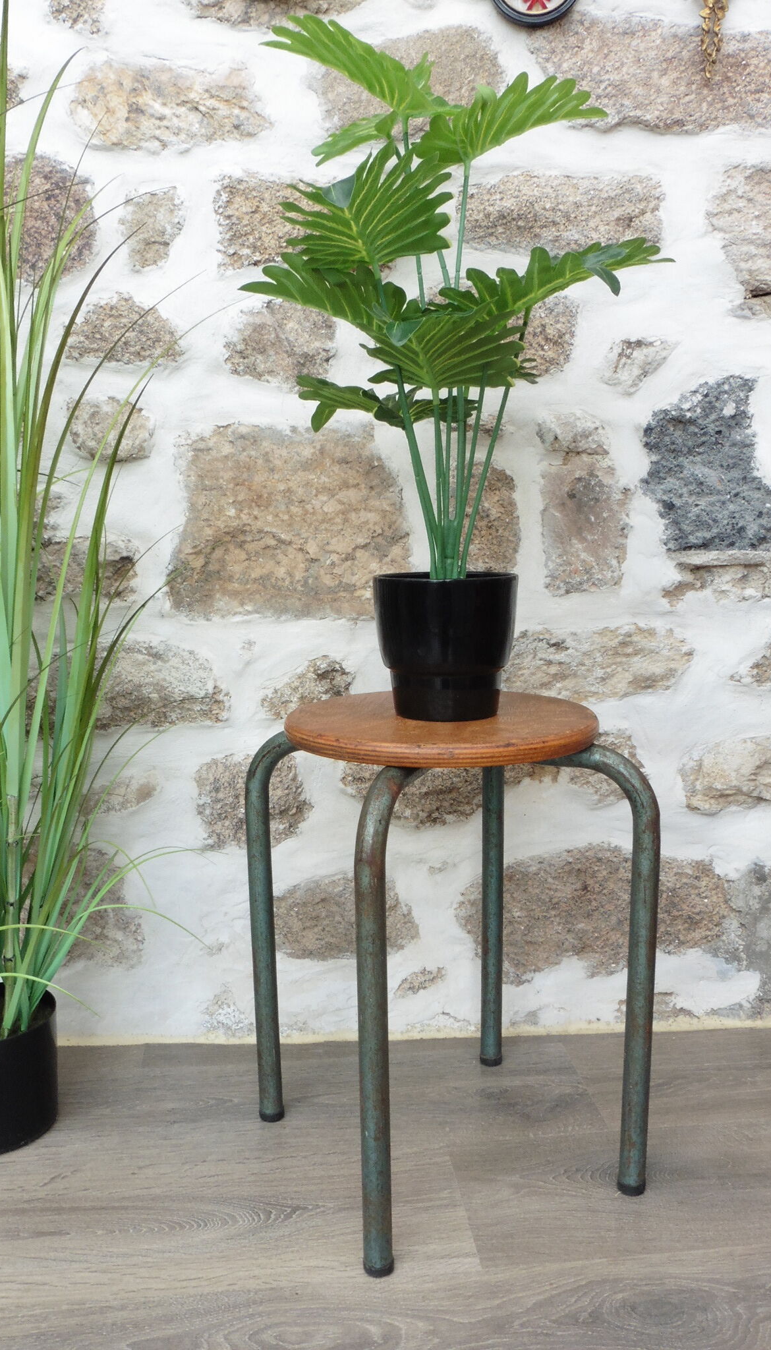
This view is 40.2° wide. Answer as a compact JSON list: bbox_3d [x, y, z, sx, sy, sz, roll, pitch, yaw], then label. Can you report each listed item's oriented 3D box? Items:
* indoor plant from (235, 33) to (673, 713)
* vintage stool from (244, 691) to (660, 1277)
[{"bbox_3d":[0.063,-0.280,0.981,0.390,0.640,0.340,0,8,0],"label":"indoor plant"},{"bbox_3d":[0.057,0.261,1.048,0.304,0.450,0.304,-4,9,-26],"label":"vintage stool"}]

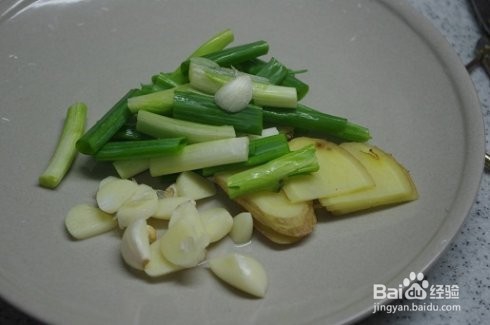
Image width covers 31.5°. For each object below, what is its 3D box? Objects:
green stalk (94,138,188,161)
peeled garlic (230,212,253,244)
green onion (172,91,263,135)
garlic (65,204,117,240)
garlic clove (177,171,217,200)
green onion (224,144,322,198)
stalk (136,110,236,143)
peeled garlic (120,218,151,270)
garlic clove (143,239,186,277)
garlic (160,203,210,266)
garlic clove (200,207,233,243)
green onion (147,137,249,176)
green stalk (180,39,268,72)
[{"bbox_3d":[-0.050,-0.006,0.422,0.043,0.008,0.009,-4,49,-2],"label":"green stalk"},{"bbox_3d":[-0.001,0.028,0.366,0.009,0.009,0.013,15,51,14],"label":"peeled garlic"},{"bbox_3d":[-0.013,-0.025,0.431,0.044,0.008,0.012,12,49,5],"label":"green onion"},{"bbox_3d":[-0.066,0.025,0.371,0.022,0.007,0.013,-17,51,-14],"label":"garlic"},{"bbox_3d":[-0.022,0.010,0.383,0.018,0.007,0.011,9,49,9],"label":"garlic clove"},{"bbox_3d":[0.014,0.004,0.416,0.043,0.010,0.011,-18,52,-15],"label":"green onion"},{"bbox_3d":[-0.026,-0.016,0.391,0.044,0.009,0.011,6,49,3],"label":"stalk"},{"bbox_3d":[-0.049,0.037,0.395,0.013,0.013,0.023,-7,53,-9],"label":"peeled garlic"},{"bbox_3d":[-0.032,0.039,0.358,0.018,0.006,0.013,-33,56,-25],"label":"garlic clove"},{"bbox_3d":[-0.027,0.032,0.392,0.019,0.010,0.028,9,79,13],"label":"garlic"},{"bbox_3d":[-0.013,0.028,0.403,0.017,0.010,0.015,-32,54,-21],"label":"garlic clove"},{"bbox_3d":[-0.021,-0.003,0.421,0.047,0.010,0.011,-10,50,-10],"label":"green onion"},{"bbox_3d":[-0.011,-0.057,0.469,0.047,0.007,0.007,-15,52,-16],"label":"green stalk"}]

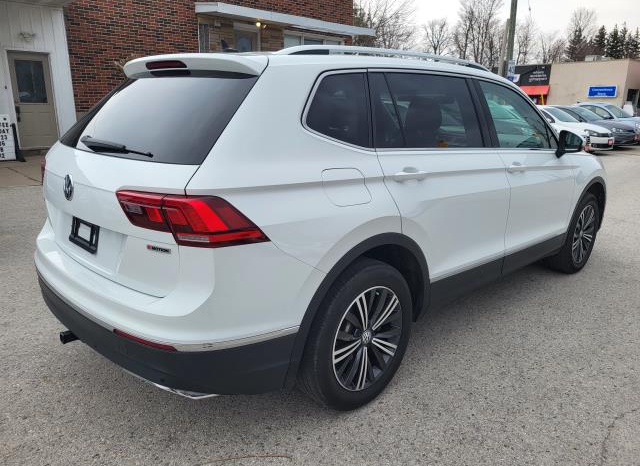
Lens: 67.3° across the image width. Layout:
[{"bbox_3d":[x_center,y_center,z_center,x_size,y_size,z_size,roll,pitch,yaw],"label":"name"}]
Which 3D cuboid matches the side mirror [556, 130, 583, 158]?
[{"bbox_3d":[1.714,-0.610,3.300,0.155,0.190,0.215,-13,19,-42],"label":"side mirror"}]

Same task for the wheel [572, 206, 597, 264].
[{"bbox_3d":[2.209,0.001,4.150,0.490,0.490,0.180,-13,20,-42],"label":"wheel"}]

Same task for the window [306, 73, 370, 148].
[{"bbox_3d":[0.080,-0.496,1.957,0.440,0.335,0.050,-13,0,-42],"label":"window"}]

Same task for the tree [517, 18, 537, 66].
[{"bbox_3d":[19.219,-15.249,45.992,2.900,9.950,2.900,6,15,21],"label":"tree"}]

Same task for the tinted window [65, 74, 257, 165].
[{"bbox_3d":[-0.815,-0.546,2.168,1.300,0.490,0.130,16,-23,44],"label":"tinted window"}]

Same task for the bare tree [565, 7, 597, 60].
[{"bbox_3d":[26.812,-17.467,50.962,4.300,11.880,4.300,7,16,26],"label":"bare tree"}]

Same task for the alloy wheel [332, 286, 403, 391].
[{"bbox_3d":[0.179,0.468,2.239,0.486,0.486,0.170,-13,19,-42],"label":"alloy wheel"}]

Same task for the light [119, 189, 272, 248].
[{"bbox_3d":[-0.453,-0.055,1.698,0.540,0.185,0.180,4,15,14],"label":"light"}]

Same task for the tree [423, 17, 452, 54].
[{"bbox_3d":[11.472,-16.052,48.264,3.500,10.350,3.500,3,14,12],"label":"tree"}]

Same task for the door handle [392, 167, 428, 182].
[{"bbox_3d":[0.406,-0.265,2.157,0.235,0.055,0.055,-13,19,-42],"label":"door handle"}]

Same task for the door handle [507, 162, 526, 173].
[{"bbox_3d":[1.193,-0.395,2.908,0.235,0.055,0.055,-13,19,-42],"label":"door handle"}]

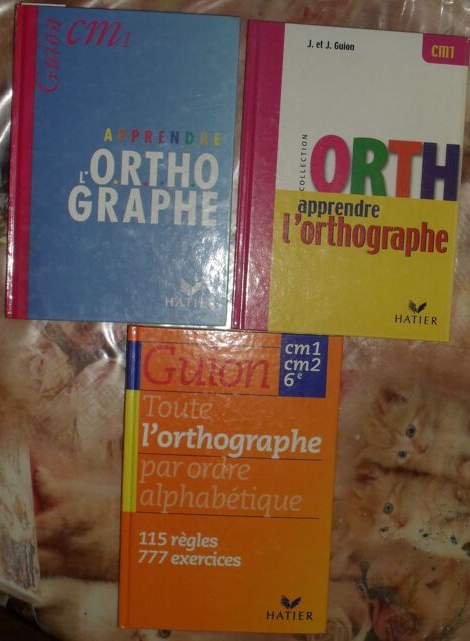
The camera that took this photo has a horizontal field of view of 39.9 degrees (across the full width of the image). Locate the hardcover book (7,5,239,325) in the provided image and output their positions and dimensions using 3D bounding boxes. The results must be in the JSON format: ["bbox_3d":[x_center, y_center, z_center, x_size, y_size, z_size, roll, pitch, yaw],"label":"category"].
[{"bbox_3d":[-0.089,-0.121,0.520,0.175,0.013,0.244,2,93,-2],"label":"hardcover book"}]

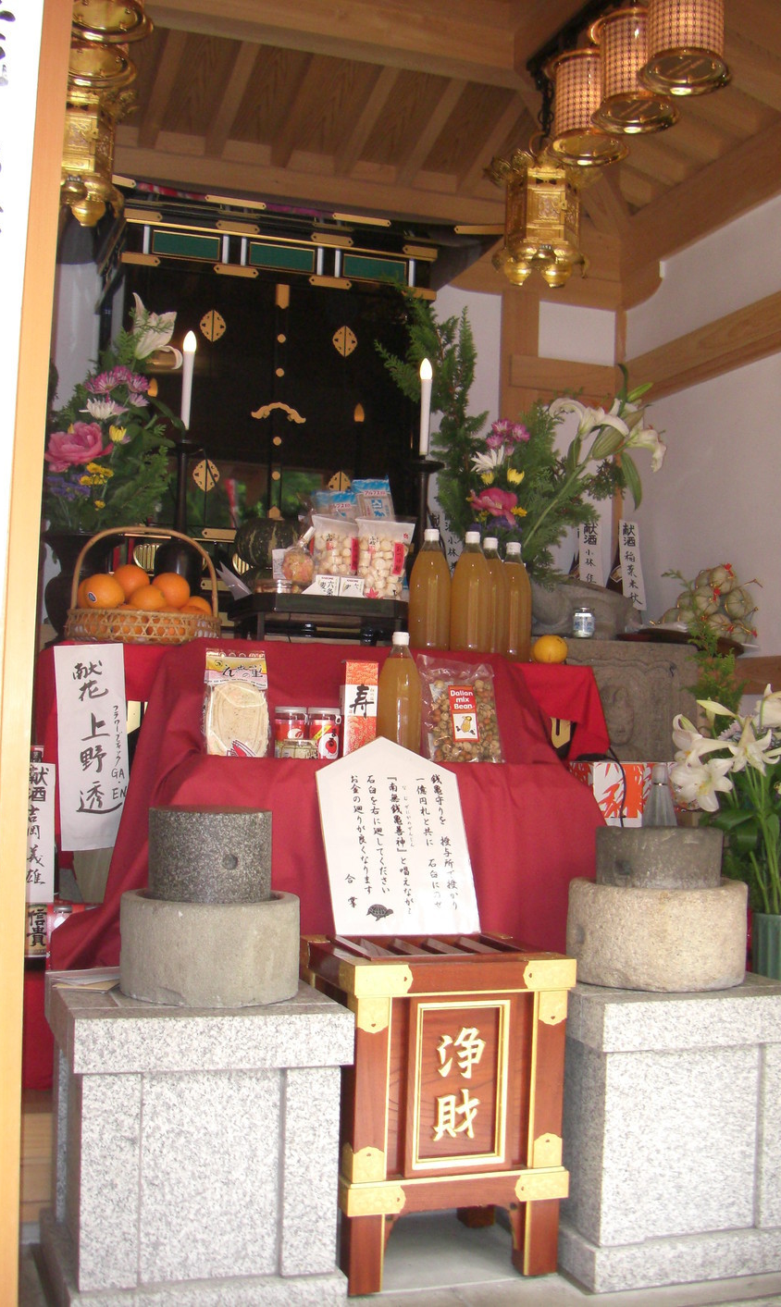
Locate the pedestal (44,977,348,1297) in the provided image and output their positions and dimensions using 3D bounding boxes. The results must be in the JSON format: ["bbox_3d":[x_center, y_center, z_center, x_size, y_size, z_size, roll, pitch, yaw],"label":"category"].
[{"bbox_3d":[-0.356,0.855,2.531,0.468,0.530,0.462,3,-3,-19],"label":"pedestal"}]

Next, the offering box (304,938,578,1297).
[{"bbox_3d":[0.079,0.850,2.720,0.435,0.585,0.355,3,-3,-19],"label":"offering box"}]

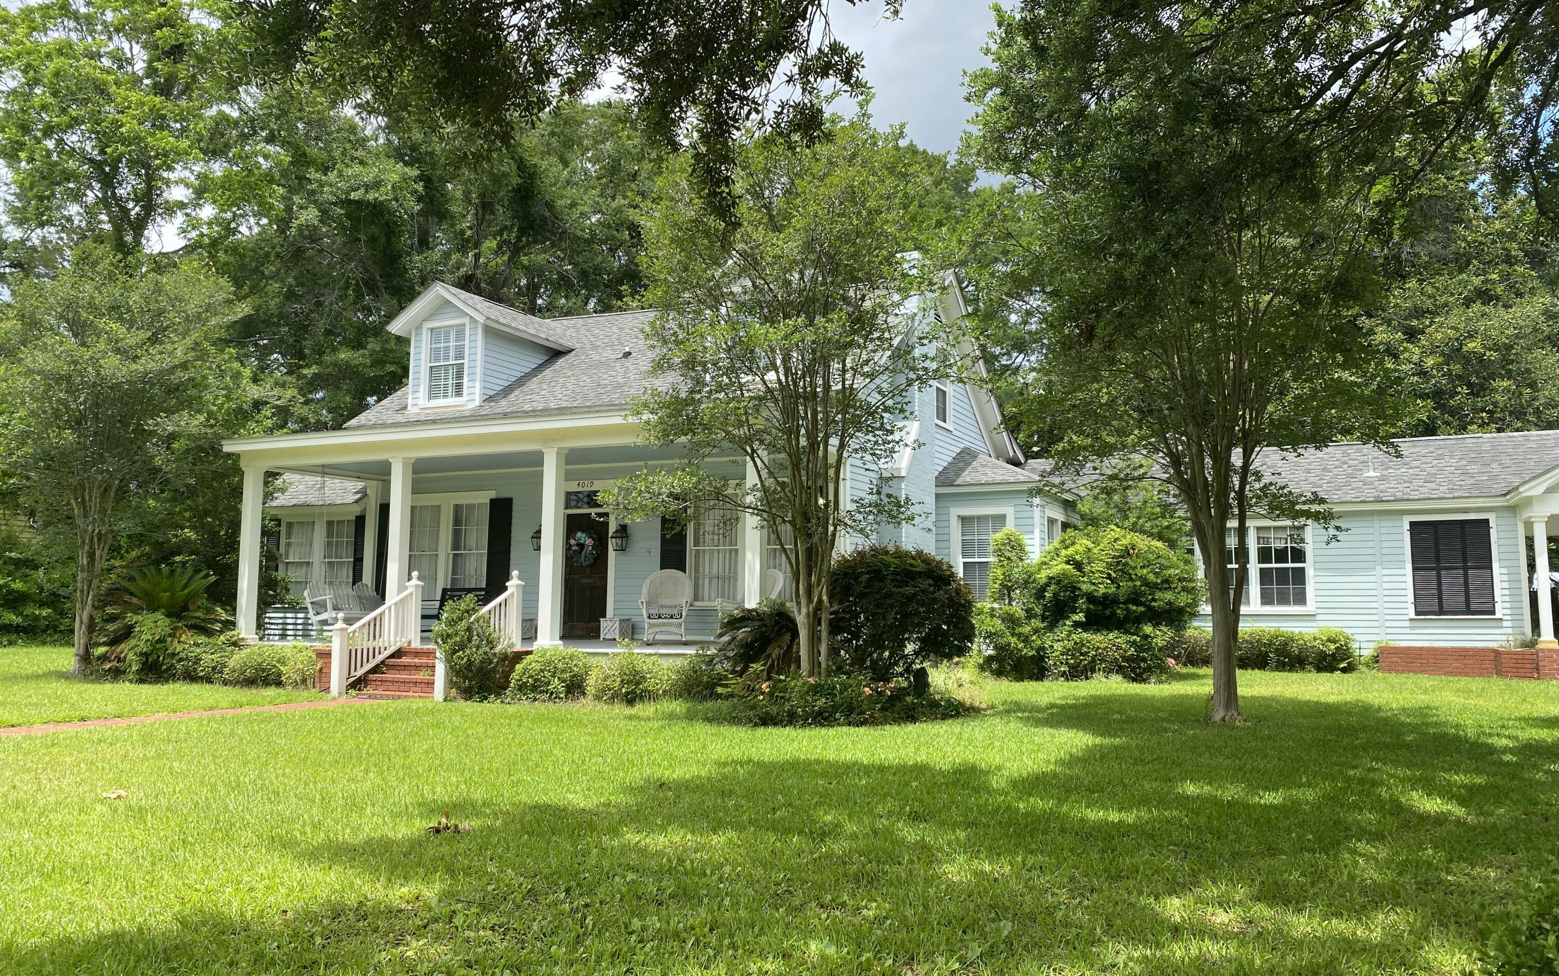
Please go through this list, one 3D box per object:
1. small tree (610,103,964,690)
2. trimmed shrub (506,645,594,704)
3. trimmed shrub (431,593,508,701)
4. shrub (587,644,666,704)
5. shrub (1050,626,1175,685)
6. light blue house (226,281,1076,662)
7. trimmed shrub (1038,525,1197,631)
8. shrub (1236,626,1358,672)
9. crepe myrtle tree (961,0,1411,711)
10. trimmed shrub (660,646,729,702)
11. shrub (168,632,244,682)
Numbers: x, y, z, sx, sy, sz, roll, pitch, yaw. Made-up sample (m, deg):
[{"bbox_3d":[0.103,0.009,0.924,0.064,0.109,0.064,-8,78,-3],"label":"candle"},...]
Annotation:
[{"bbox_3d":[0.199,-1.065,14.701,4.500,7.536,4.400,0,-5,0],"label":"small tree"},{"bbox_3d":[-3.082,2.458,15.605,1.150,0.675,0.950,-2,-6,24],"label":"trimmed shrub"},{"bbox_3d":[-4.068,2.081,15.363,1.000,1.360,0.950,-2,-6,24],"label":"trimmed shrub"},{"bbox_3d":[-1.944,2.351,14.807,0.980,0.720,0.880,-3,-6,25],"label":"shrub"},{"bbox_3d":[5.332,2.667,18.841,1.900,0.840,1.250,-2,-6,24],"label":"shrub"},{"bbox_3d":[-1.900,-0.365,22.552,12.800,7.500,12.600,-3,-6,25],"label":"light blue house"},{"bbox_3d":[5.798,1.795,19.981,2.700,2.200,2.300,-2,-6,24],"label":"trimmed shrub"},{"bbox_3d":[9.127,2.815,20.516,1.950,0.750,0.950,-3,-6,25],"label":"shrub"},{"bbox_3d":[4.625,-1.602,13.400,4.800,8.349,4.700,-3,-6,25],"label":"crepe myrtle tree"},{"bbox_3d":[-1.049,2.330,14.433,0.900,0.690,0.830,0,-5,0],"label":"trimmed shrub"},{"bbox_3d":[-9.244,2.719,18.788,1.200,0.730,1.000,-3,-6,25],"label":"shrub"}]

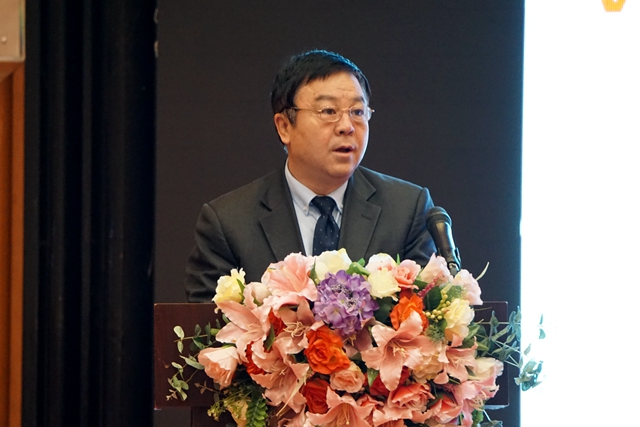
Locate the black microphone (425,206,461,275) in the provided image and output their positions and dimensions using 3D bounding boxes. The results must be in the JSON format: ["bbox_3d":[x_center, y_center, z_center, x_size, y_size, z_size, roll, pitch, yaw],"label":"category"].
[{"bbox_3d":[0.243,0.050,8.720,0.053,0.175,0.053,-13,-45,-4],"label":"black microphone"}]

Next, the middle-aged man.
[{"bbox_3d":[-0.020,0.532,8.944,0.540,1.720,0.400,1,-2,-14],"label":"middle-aged man"}]

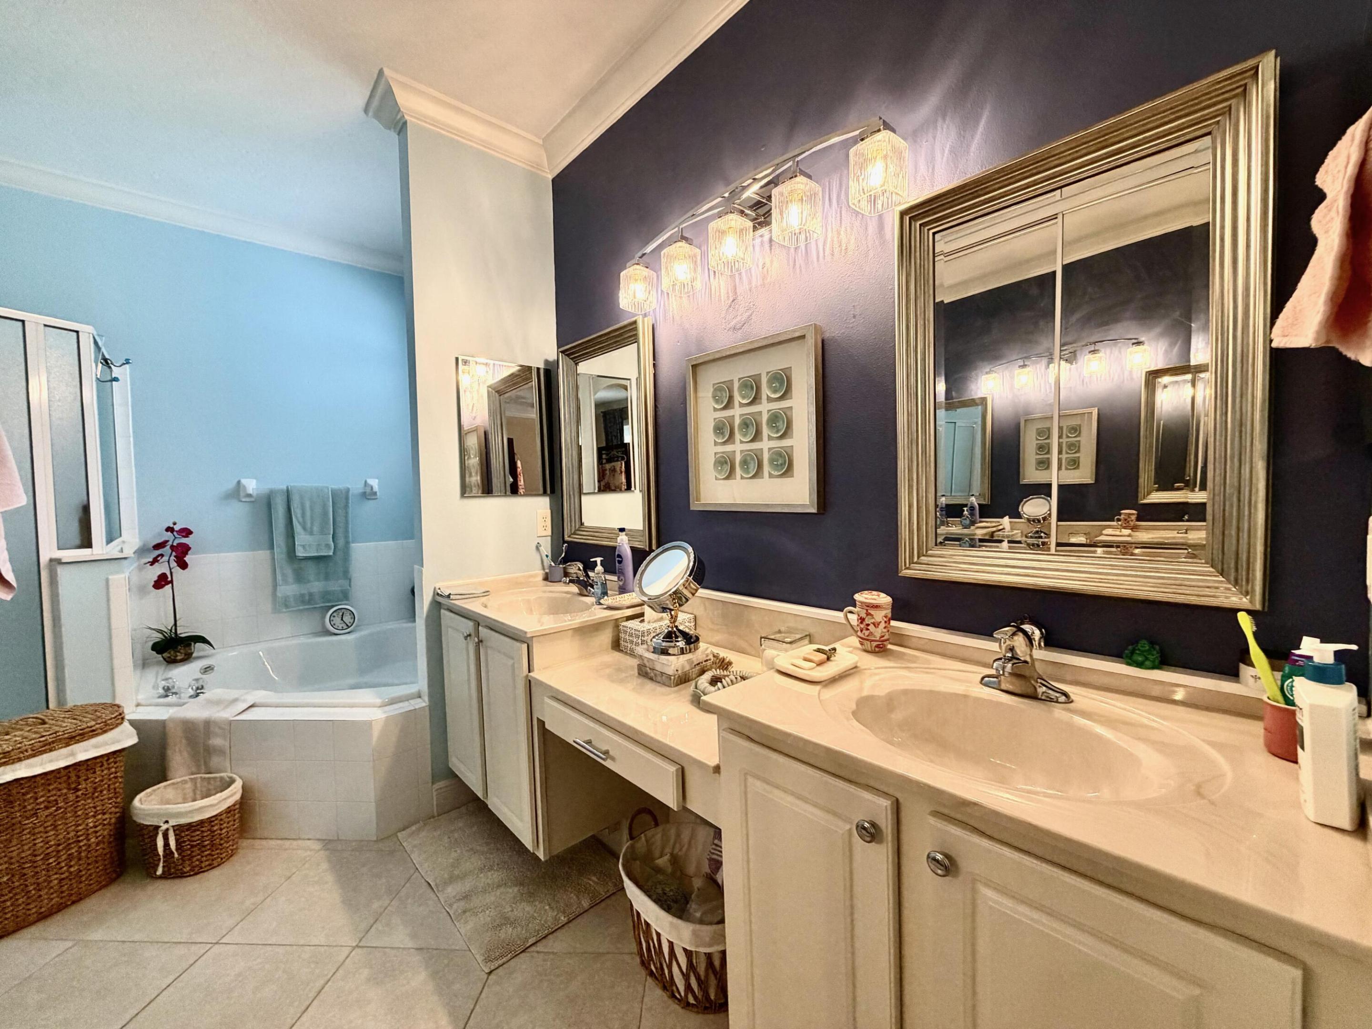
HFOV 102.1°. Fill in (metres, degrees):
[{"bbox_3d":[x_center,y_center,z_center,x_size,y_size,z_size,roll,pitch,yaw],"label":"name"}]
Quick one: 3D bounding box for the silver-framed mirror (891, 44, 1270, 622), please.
[{"bbox_3d":[0.711,-0.278,1.085,0.038,0.849,0.606,-4,3,-42],"label":"silver-framed mirror"}]

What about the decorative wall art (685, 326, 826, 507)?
[{"bbox_3d":[0.191,-0.259,1.665,0.037,0.495,0.498,-4,3,-42],"label":"decorative wall art"}]

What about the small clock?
[{"bbox_3d":[-1.998,0.614,3.224,0.156,0.156,0.045,-3,-13,-42],"label":"small clock"}]

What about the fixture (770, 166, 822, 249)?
[{"bbox_3d":[0.287,-0.779,1.424,0.097,0.136,0.097,-3,3,-42],"label":"fixture"}]

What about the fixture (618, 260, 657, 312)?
[{"bbox_3d":[-0.170,-0.787,1.942,0.093,0.122,0.093,-4,3,-42],"label":"fixture"}]

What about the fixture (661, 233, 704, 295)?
[{"bbox_3d":[-0.017,-0.784,1.755,0.097,0.136,0.097,-3,3,-42],"label":"fixture"}]

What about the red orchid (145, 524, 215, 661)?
[{"bbox_3d":[-2.501,0.375,2.734,0.252,0.695,0.212,-4,3,-42],"label":"red orchid"}]

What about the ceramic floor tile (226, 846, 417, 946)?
[{"bbox_3d":[-1.112,1.205,1.765,0.411,0.010,0.411,-1,2,3],"label":"ceramic floor tile"}]

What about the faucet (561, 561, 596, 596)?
[{"bbox_3d":[-0.413,0.247,2.146,0.146,0.129,0.158,-4,3,-42],"label":"faucet"}]

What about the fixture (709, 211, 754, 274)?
[{"bbox_3d":[0.129,-0.782,1.596,0.097,0.136,0.097,-3,3,-42],"label":"fixture"}]

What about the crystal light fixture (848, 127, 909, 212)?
[{"bbox_3d":[0.440,-0.773,1.266,0.093,0.122,0.093,-4,3,-42],"label":"crystal light fixture"}]

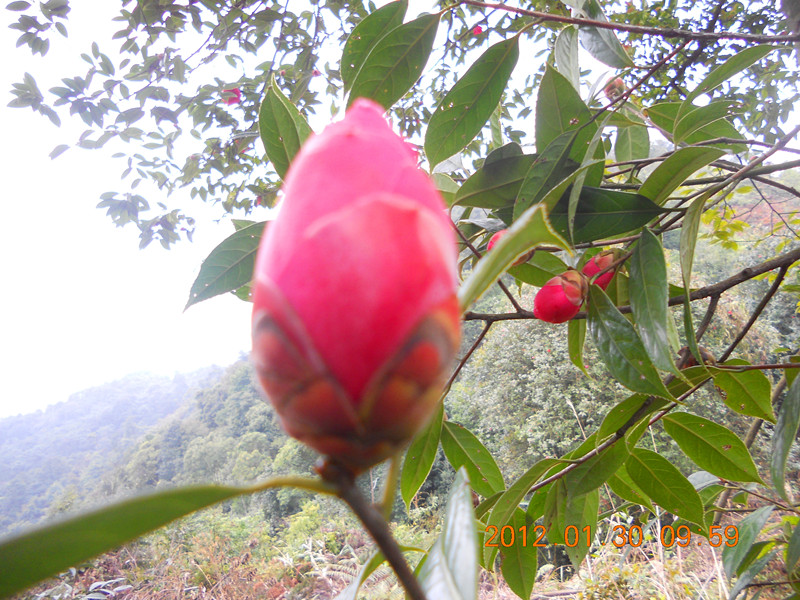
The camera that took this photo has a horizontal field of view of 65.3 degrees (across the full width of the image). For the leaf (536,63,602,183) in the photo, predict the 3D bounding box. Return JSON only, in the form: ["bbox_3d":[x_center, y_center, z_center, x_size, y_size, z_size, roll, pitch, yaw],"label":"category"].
[{"bbox_3d":[0.115,-0.119,0.430,0.046,0.089,0.013,-19,13,11],"label":"leaf"}]

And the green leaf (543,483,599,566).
[{"bbox_3d":[0.129,0.164,0.465,0.039,0.072,0.020,-3,-8,0],"label":"green leaf"}]

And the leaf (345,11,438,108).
[{"bbox_3d":[-0.007,-0.170,0.455,0.045,0.099,0.016,42,18,-11],"label":"leaf"}]

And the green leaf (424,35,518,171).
[{"bbox_3d":[0.053,-0.142,0.450,0.043,0.110,0.016,34,11,-9],"label":"green leaf"}]

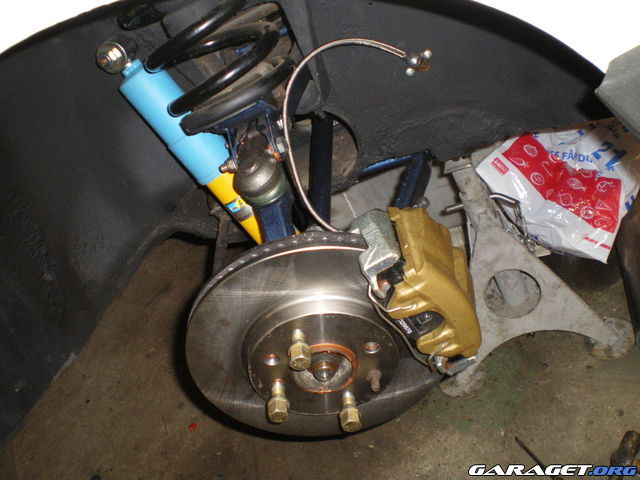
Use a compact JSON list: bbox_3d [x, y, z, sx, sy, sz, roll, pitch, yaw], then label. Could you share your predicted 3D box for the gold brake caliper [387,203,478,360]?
[{"bbox_3d":[0.109,0.043,0.722,0.072,0.105,0.132,-28,34,17],"label":"gold brake caliper"}]

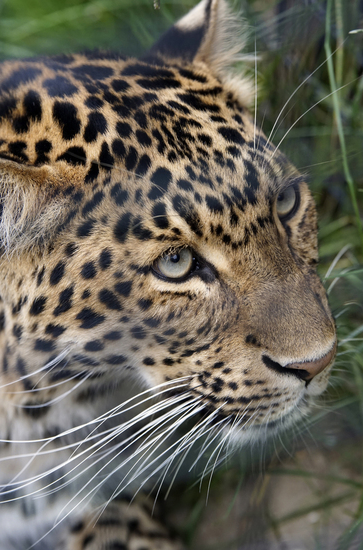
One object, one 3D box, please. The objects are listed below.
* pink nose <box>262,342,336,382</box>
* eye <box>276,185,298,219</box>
[{"bbox_3d":[0.070,0.052,2.040,0.044,0.024,0.024,-29,41,-35],"label":"pink nose"},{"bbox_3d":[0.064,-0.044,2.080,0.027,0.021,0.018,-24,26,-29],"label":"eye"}]

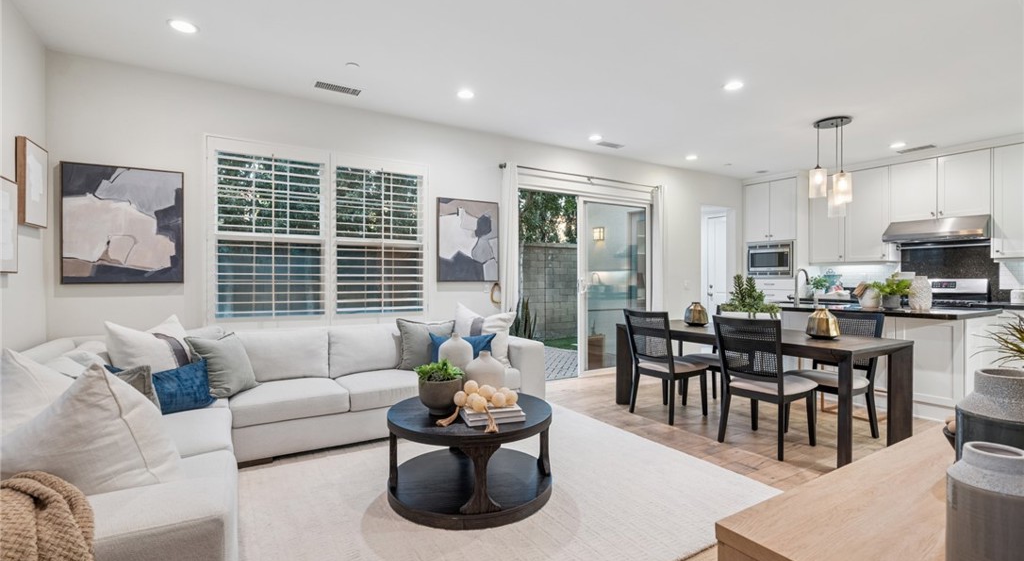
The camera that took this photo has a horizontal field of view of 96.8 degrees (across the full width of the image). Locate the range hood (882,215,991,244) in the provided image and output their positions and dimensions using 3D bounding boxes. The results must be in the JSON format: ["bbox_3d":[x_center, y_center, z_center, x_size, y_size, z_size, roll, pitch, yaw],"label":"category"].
[{"bbox_3d":[5.140,-0.600,5.470,0.560,0.245,0.905,0,0,-33],"label":"range hood"}]

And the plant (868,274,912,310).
[{"bbox_3d":[3.584,0.106,4.320,0.320,0.335,0.320,0,0,-33],"label":"plant"}]

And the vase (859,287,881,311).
[{"bbox_3d":[3.356,0.162,4.265,0.165,0.210,0.165,0,0,-31],"label":"vase"}]

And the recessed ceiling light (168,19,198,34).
[{"bbox_3d":[-2.020,-1.552,2.800,0.162,0.030,0.162,0,0,0],"label":"recessed ceiling light"}]

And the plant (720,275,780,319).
[{"bbox_3d":[1.880,0.185,3.596,0.210,0.460,0.430,0,0,-31],"label":"plant"}]

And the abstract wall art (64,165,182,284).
[{"bbox_3d":[-2.819,-0.398,3.324,0.691,0.851,0.045,0,0,-31],"label":"abstract wall art"}]

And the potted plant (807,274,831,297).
[{"bbox_3d":[4.400,0.069,6.500,0.230,0.295,0.230,0,0,-33],"label":"potted plant"}]

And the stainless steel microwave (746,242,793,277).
[{"bbox_3d":[4.010,-0.295,6.860,0.440,0.540,0.660,0,0,-33],"label":"stainless steel microwave"}]

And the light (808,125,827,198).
[{"bbox_3d":[3.093,-1.193,4.588,0.140,0.735,0.140,0,0,-31],"label":"light"}]

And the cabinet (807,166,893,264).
[{"bbox_3d":[4.700,-0.850,6.260,0.370,1.210,0.920,0,0,-33],"label":"cabinet"}]

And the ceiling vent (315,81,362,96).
[{"bbox_3d":[-1.437,-1.573,3.767,0.365,0.020,0.140,0,0,-31],"label":"ceiling vent"}]

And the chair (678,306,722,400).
[{"bbox_3d":[1.921,0.720,4.204,0.570,0.910,0.480,0,0,-31],"label":"chair"}]

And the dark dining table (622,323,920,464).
[{"bbox_3d":[1.890,0.800,3.744,0.910,0.750,1.930,0,0,-31],"label":"dark dining table"}]

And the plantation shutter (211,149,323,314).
[{"bbox_3d":[-1.980,-0.371,3.774,0.820,1.360,0.080,0,0,-31],"label":"plantation shutter"}]

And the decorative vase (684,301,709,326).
[{"bbox_3d":[1.716,0.318,4.229,0.205,0.215,0.205,0,0,-31],"label":"decorative vase"}]

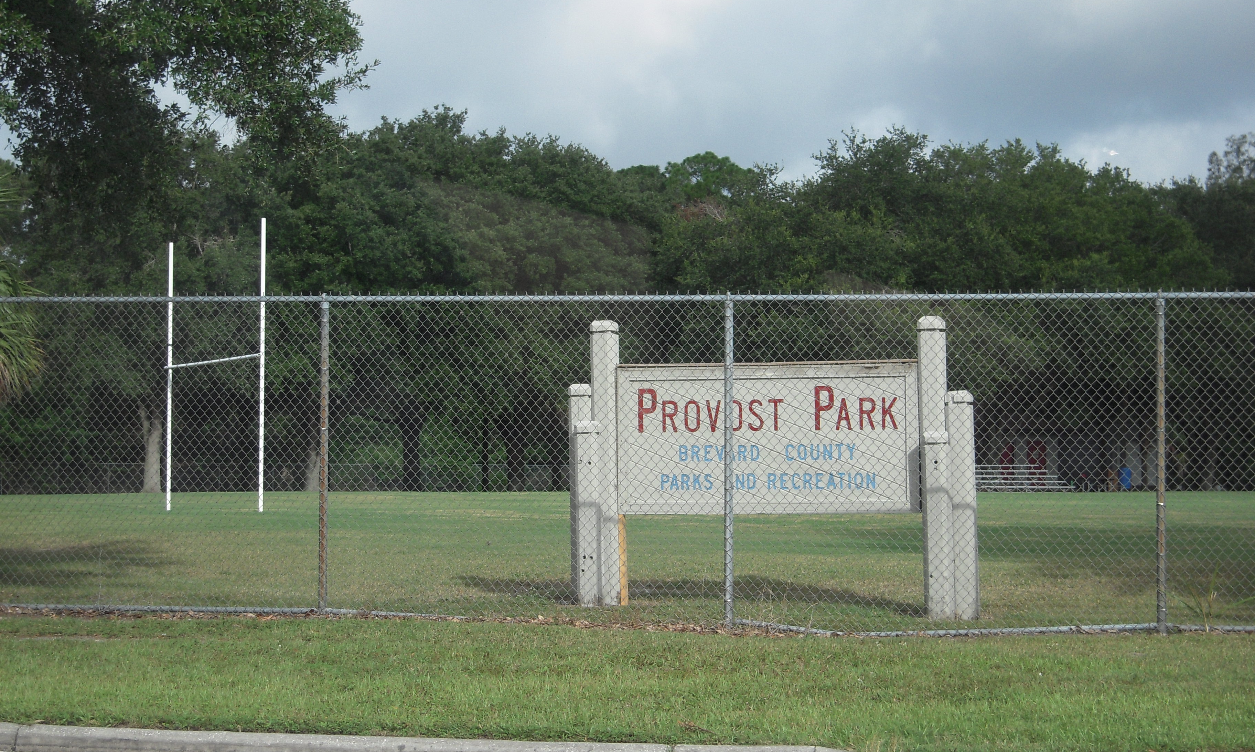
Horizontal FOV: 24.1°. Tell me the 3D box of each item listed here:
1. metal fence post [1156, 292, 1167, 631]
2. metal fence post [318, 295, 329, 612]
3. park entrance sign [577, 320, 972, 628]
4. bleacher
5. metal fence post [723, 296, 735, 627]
[{"bbox_3d":[3.680,0.602,20.240,0.065,2.358,0.065,0,-2,13],"label":"metal fence post"},{"bbox_3d":[-2.240,0.571,21.660,0.065,2.336,0.065,0,-2,13],"label":"metal fence post"},{"bbox_3d":[1.120,0.725,23.250,3.280,2.380,0.480,0,-2,13],"label":"park entrance sign"},{"bbox_3d":[15.070,4.040,115.500,4.570,1.070,2.650,1,-2,-28],"label":"bleacher"},{"bbox_3d":[0.720,0.612,20.950,0.065,2.364,0.065,0,-2,13],"label":"metal fence post"}]

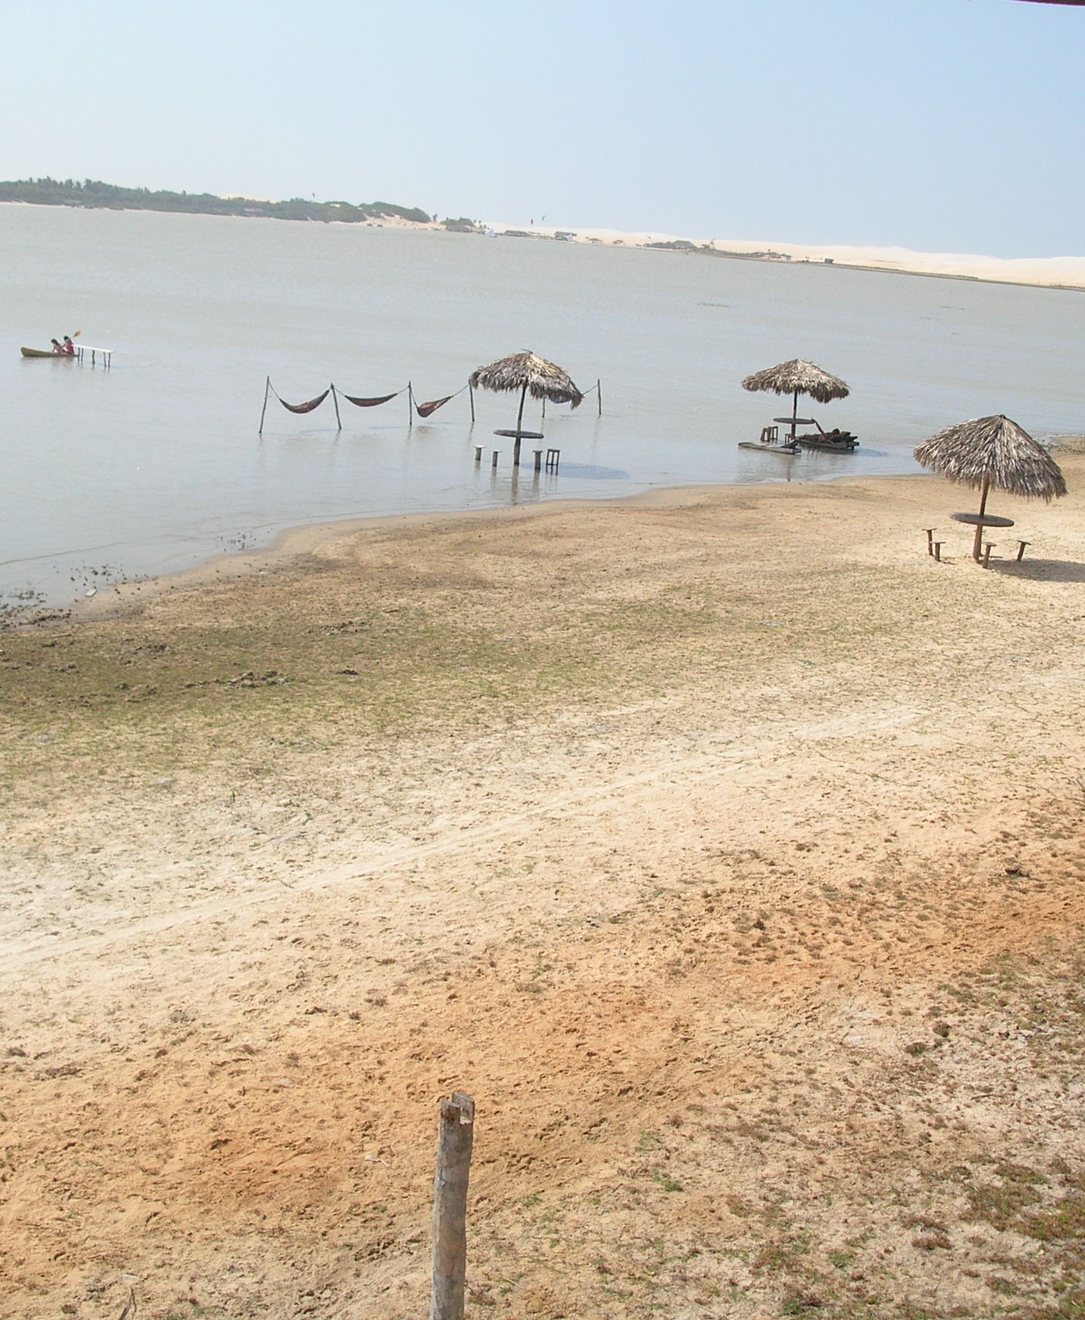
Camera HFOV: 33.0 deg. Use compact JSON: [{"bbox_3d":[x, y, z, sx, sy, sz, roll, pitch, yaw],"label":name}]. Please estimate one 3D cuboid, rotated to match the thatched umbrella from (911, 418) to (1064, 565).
[{"bbox_3d":[8.468,-3.207,34.469,2.825,2.768,2.825,7,14,13],"label":"thatched umbrella"}]

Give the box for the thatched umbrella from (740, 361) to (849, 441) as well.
[{"bbox_3d":[7.832,-7.904,56.167,3.280,2.575,3.280,6,13,7],"label":"thatched umbrella"}]

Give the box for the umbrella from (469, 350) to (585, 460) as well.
[{"bbox_3d":[-0.530,-6.269,46.028,2.893,2.932,2.893,4,13,-1],"label":"umbrella"}]

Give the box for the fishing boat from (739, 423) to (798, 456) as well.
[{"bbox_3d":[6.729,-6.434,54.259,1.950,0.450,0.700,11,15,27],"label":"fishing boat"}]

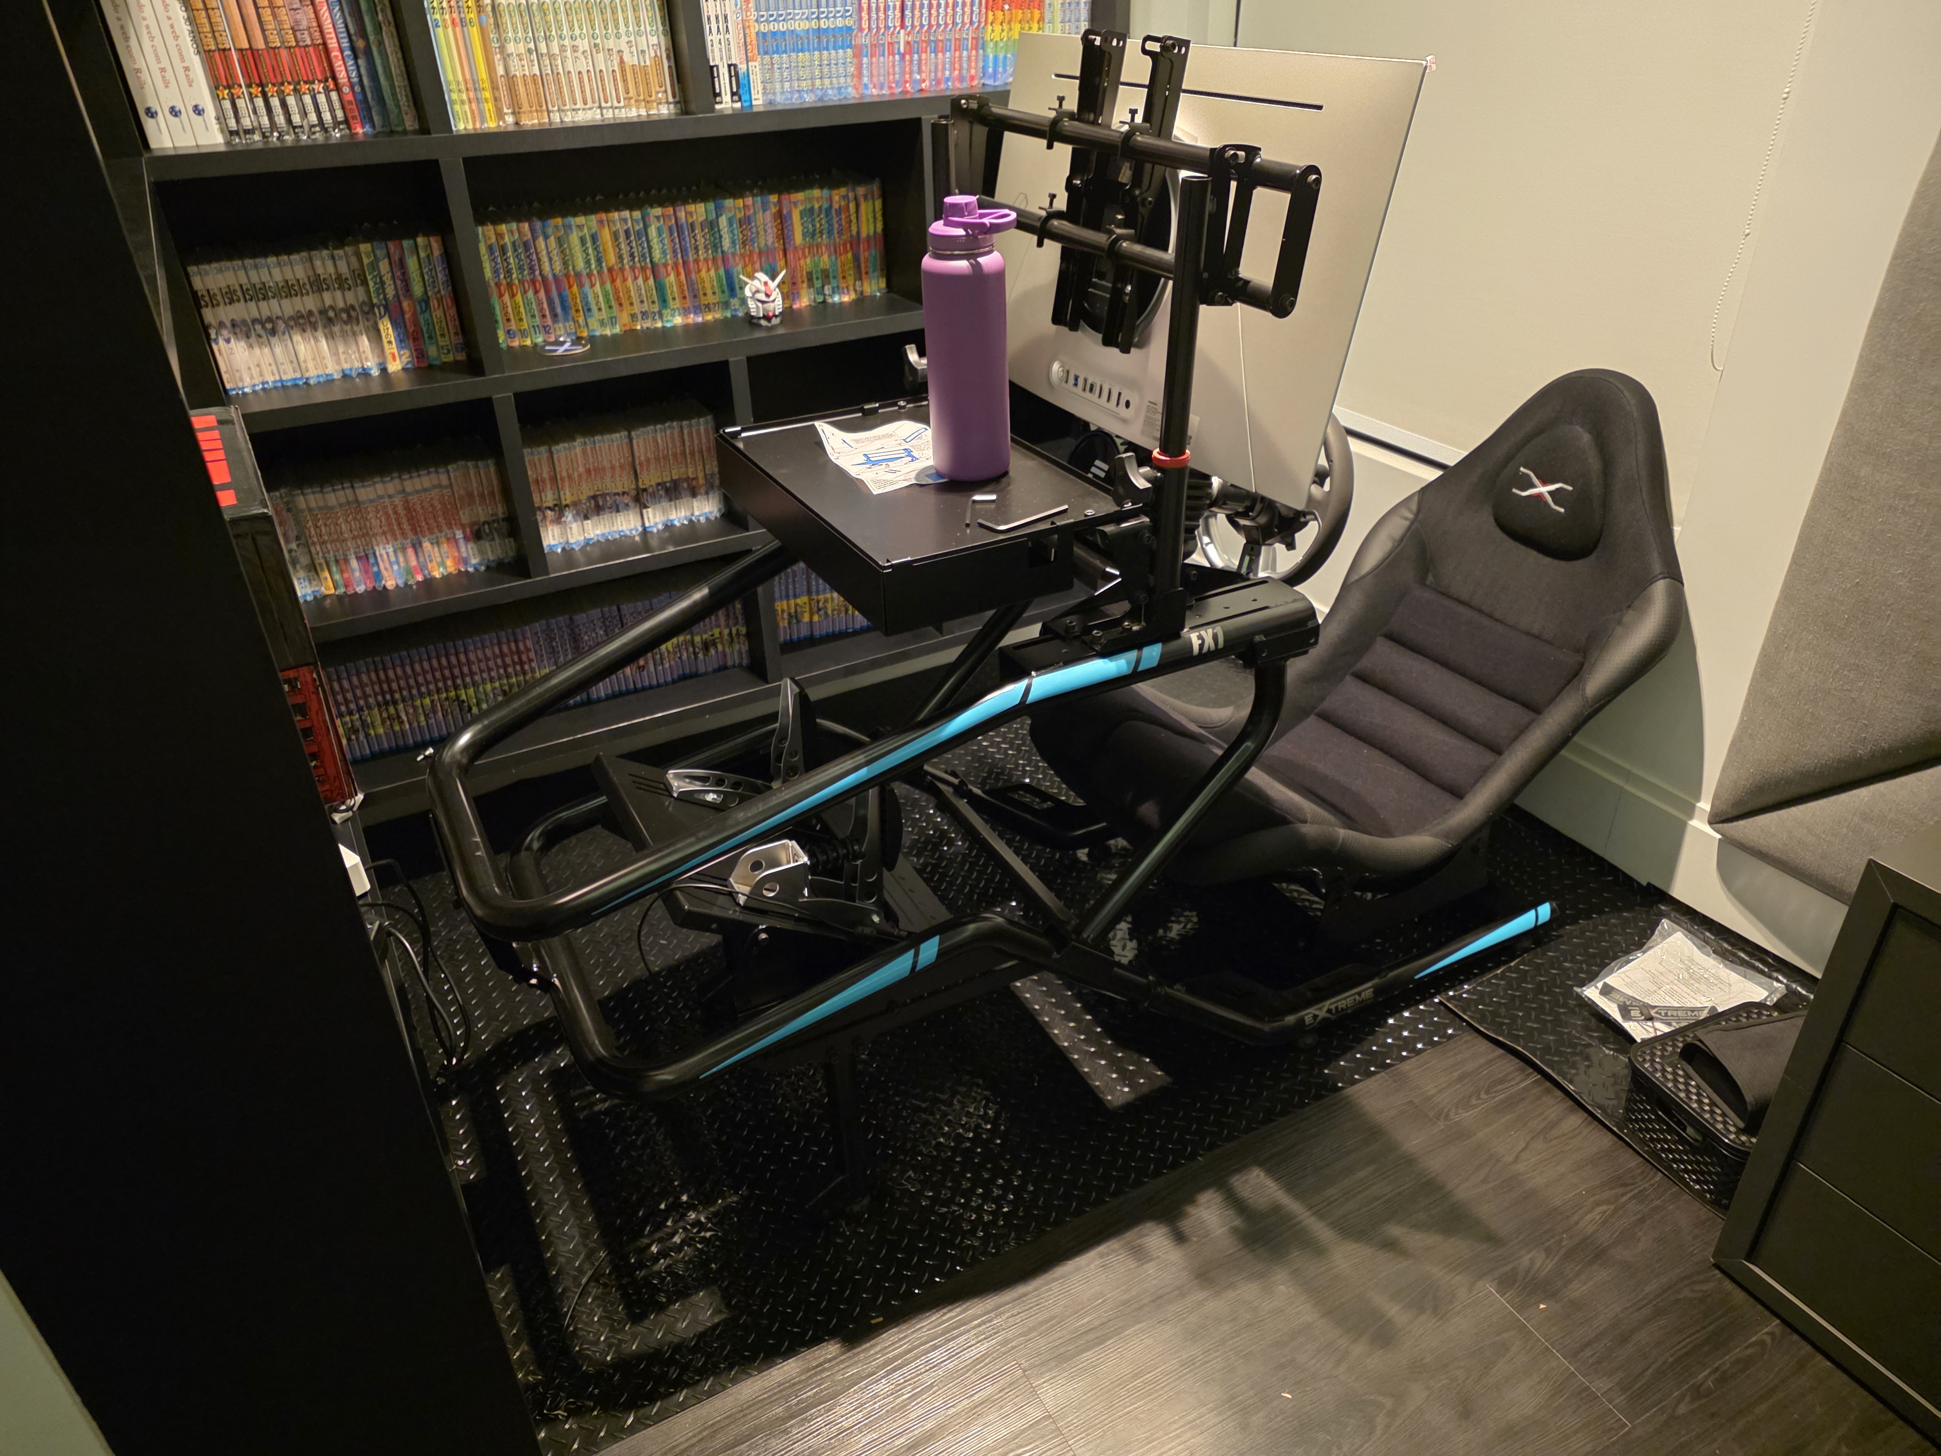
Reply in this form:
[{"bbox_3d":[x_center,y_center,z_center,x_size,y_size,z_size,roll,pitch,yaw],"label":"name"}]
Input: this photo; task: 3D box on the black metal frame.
[{"bbox_3d":[0.088,-0.151,1.625,1.495,1.268,0.640,-17,33,-23],"label":"black metal frame"}]

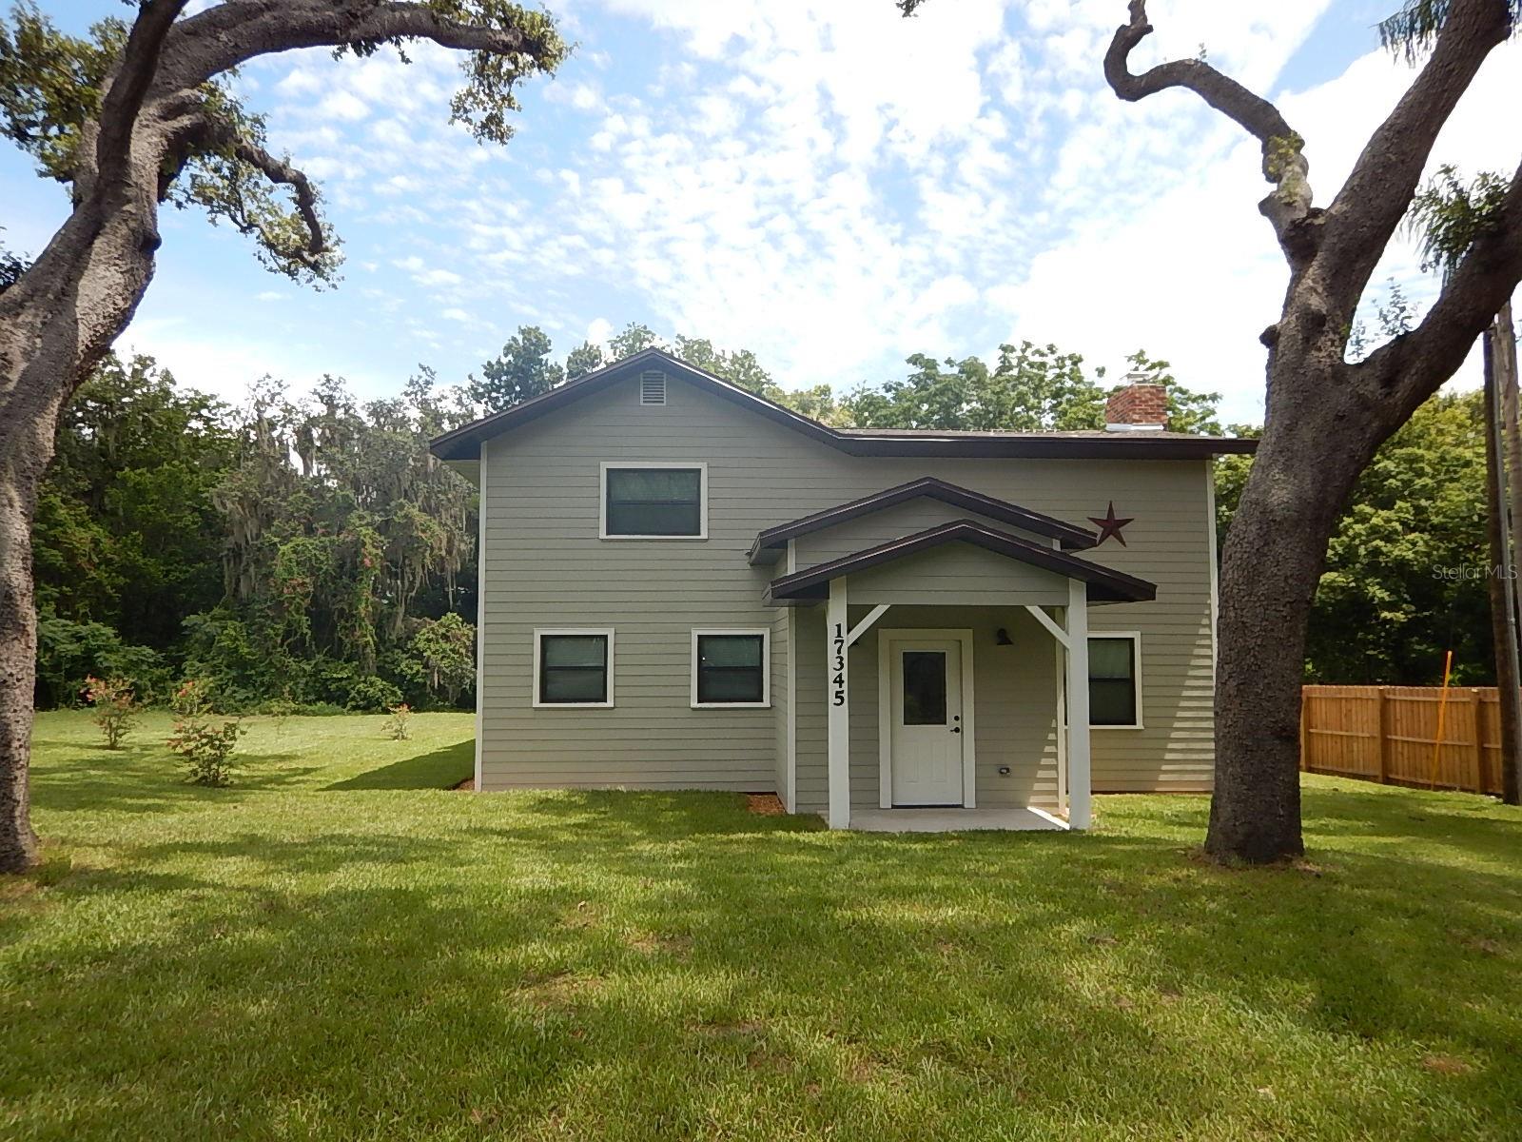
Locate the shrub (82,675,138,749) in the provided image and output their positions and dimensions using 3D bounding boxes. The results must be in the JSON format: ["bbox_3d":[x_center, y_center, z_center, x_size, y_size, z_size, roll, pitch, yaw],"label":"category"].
[{"bbox_3d":[-13.757,2.978,22.300,1.206,1.558,1.170,0,-4,-3],"label":"shrub"}]

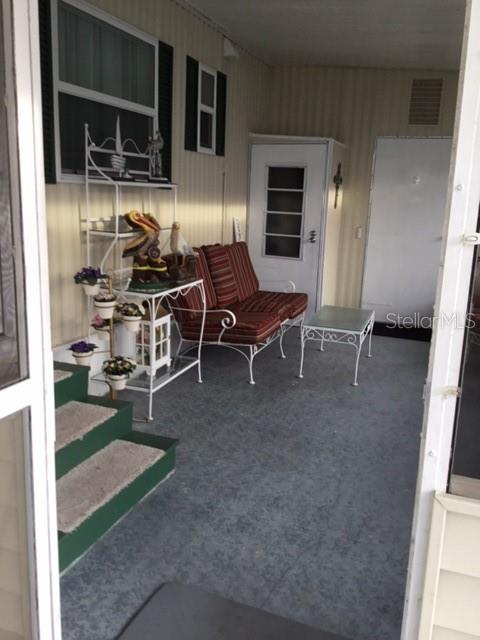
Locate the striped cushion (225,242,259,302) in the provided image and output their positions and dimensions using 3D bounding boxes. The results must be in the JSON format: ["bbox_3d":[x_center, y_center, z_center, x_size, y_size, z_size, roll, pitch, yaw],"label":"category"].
[{"bbox_3d":[-0.042,-0.444,5.352,0.160,0.500,0.632,-10,7,23],"label":"striped cushion"}]

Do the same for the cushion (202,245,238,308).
[{"bbox_3d":[-0.209,-0.409,5.322,0.112,0.544,0.544,-8,8,24],"label":"cushion"}]

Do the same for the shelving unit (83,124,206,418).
[{"bbox_3d":[-0.614,-0.350,3.974,0.514,1.818,0.827,7,14,21],"label":"shelving unit"}]

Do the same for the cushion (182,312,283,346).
[{"bbox_3d":[-0.057,0.045,4.582,0.632,0.149,0.639,7,13,20],"label":"cushion"}]

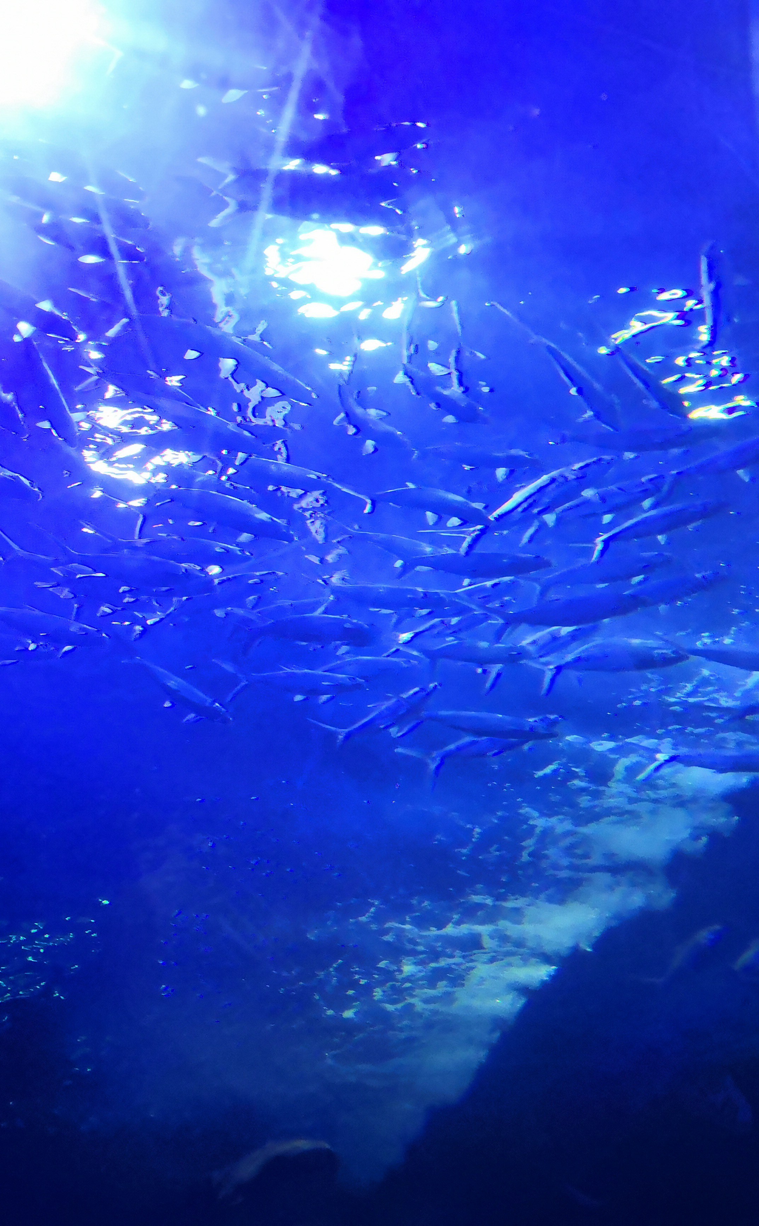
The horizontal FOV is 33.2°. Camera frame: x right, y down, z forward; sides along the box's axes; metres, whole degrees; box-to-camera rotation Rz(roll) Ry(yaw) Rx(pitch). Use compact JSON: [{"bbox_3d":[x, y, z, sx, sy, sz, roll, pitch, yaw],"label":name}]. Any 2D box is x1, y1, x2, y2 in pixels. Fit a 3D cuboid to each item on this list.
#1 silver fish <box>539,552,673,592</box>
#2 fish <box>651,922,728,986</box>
[{"bbox_3d":[0.455,-0.083,2.572,0.280,0.062,0.036,-13,-30,15],"label":"silver fish"},{"bbox_3d":[0.847,0.933,3.486,0.280,0.062,0.036,-44,-45,18],"label":"fish"}]

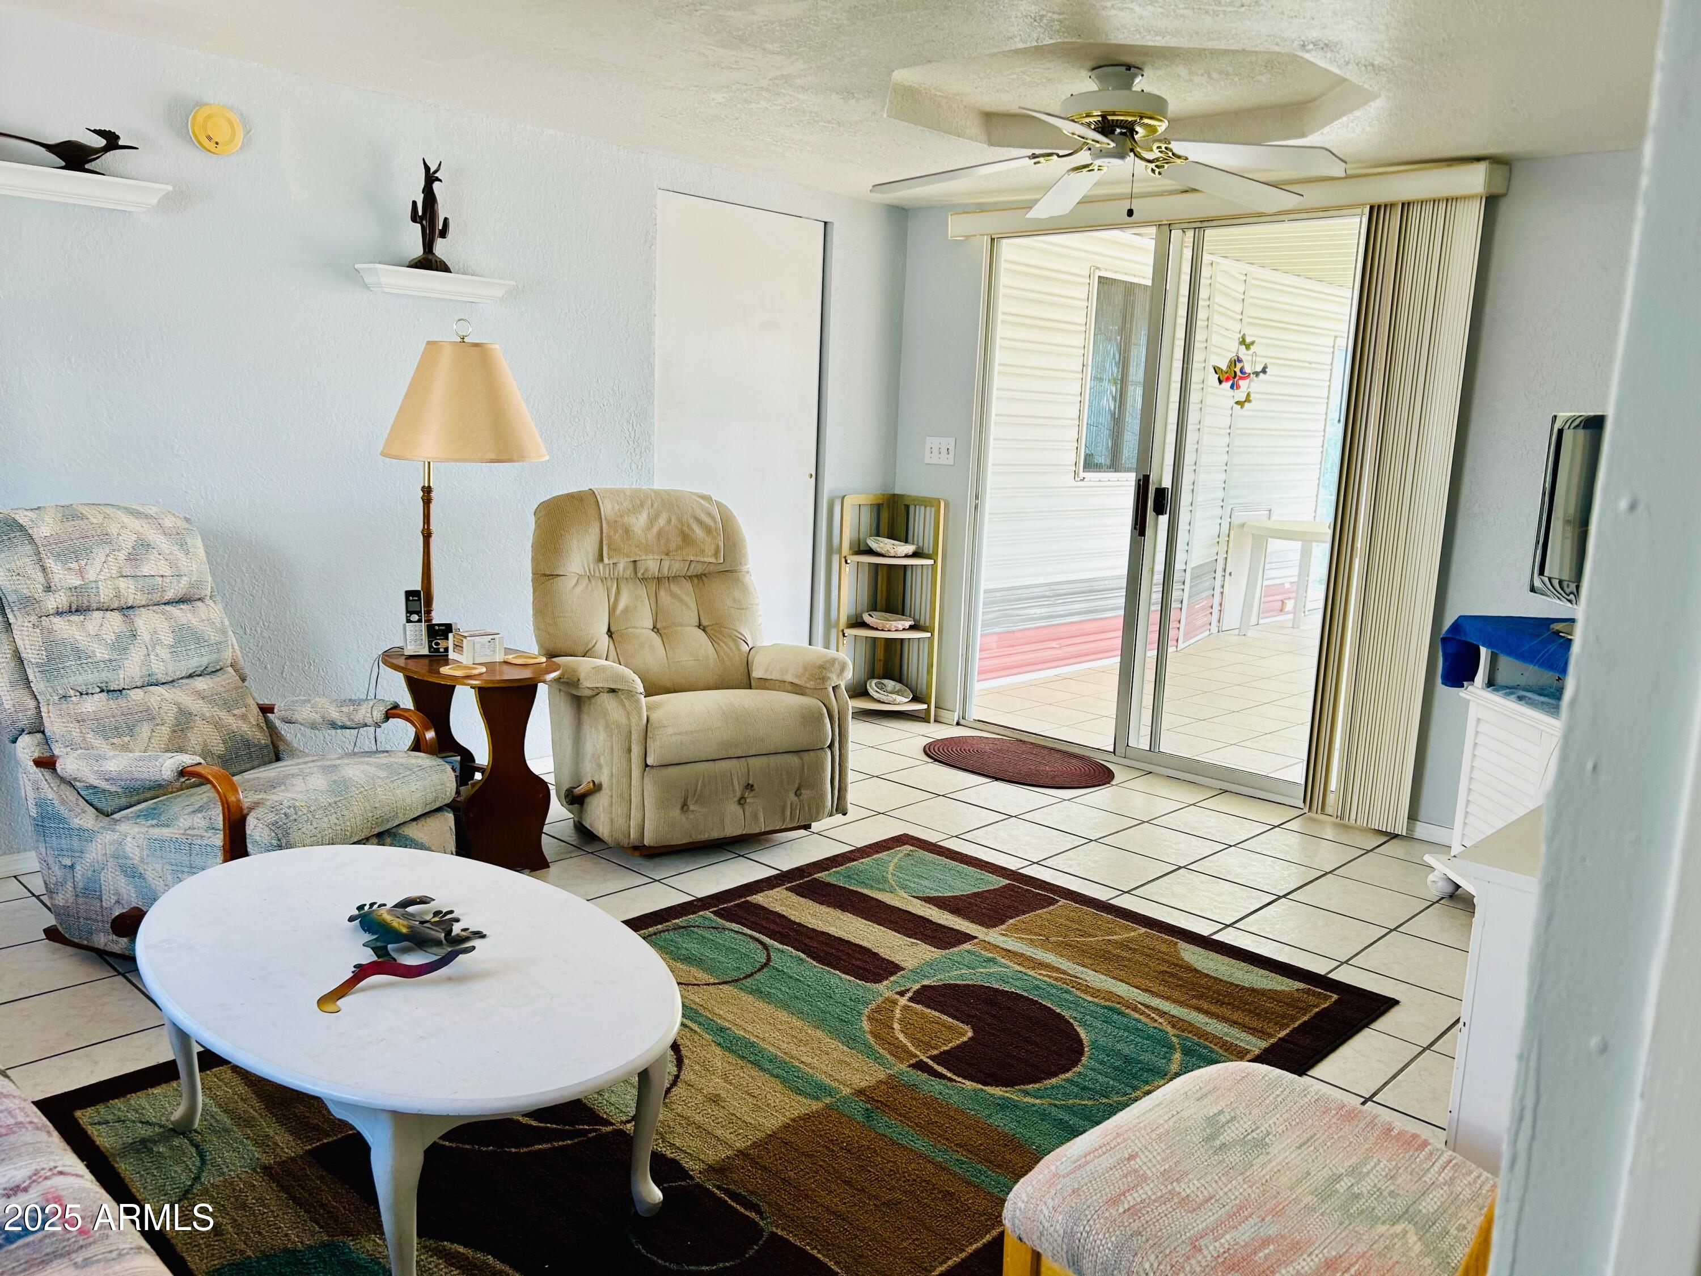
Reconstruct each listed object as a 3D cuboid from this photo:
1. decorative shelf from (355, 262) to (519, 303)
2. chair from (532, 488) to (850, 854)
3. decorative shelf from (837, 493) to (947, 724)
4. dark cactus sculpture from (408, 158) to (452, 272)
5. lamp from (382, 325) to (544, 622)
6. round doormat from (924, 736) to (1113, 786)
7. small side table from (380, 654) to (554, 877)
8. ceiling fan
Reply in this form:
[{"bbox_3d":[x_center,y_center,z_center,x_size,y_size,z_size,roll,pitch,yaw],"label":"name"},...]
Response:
[{"bbox_3d":[-1.253,-1.073,3.886,0.137,0.072,0.452,11,13,43],"label":"decorative shelf"},{"bbox_3d":[-0.517,0.065,4.020,0.790,1.020,0.890,-4,11,-32],"label":"chair"},{"bbox_3d":[0.172,-0.135,5.522,0.420,0.961,0.280,2,10,-2],"label":"decorative shelf"},{"bbox_3d":[-1.263,-1.260,3.822,0.100,0.331,0.130,11,13,43],"label":"dark cactus sculpture"},{"bbox_3d":[-1.169,-0.181,3.856,0.500,1.510,0.500,11,13,43],"label":"lamp"},{"bbox_3d":[0.636,0.471,4.891,0.825,0.012,0.550,11,13,43],"label":"round doormat"},{"bbox_3d":[-1.075,0.341,3.630,0.610,0.564,0.425,11,13,43],"label":"small side table"},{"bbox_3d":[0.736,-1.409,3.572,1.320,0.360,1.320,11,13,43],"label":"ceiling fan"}]

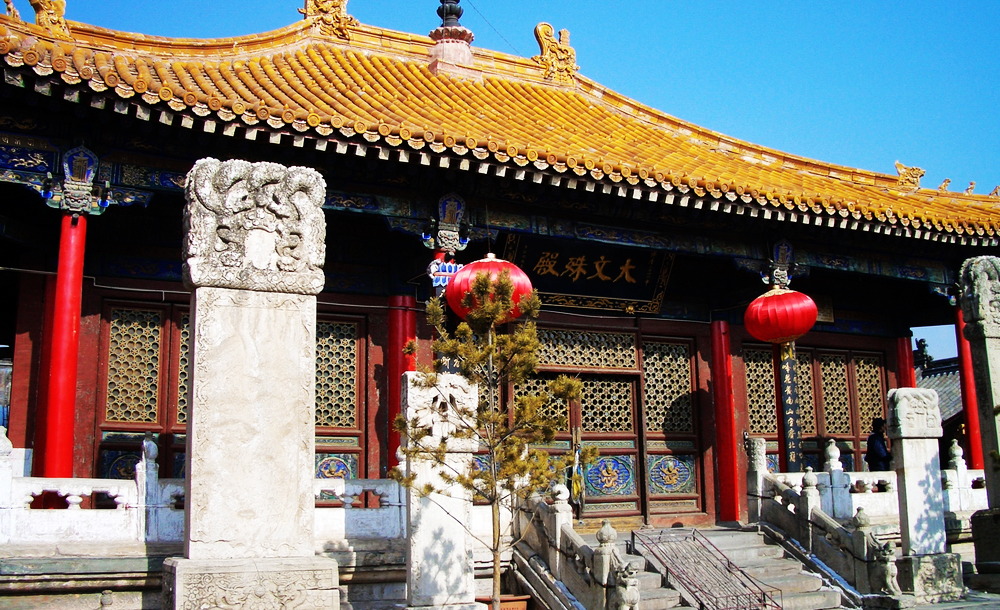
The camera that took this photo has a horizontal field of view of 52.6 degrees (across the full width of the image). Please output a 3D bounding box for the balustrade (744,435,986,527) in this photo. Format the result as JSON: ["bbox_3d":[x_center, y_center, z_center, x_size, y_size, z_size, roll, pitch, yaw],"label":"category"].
[{"bbox_3d":[5.906,2.655,15.476,5.395,1.222,0.260,4,-13,-26],"label":"balustrade"}]

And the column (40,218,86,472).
[{"bbox_3d":[-4.639,0.752,10.783,0.277,3.588,0.277,4,-13,-26],"label":"column"}]

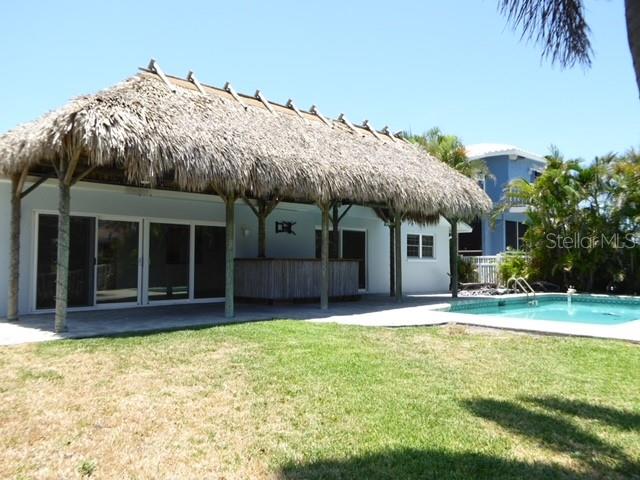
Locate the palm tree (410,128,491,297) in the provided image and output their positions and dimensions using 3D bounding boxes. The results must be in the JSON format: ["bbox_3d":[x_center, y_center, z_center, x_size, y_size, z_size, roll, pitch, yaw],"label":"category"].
[{"bbox_3d":[5.024,-1.236,20.944,3.500,6.300,3.500,-1,-3,12],"label":"palm tree"}]

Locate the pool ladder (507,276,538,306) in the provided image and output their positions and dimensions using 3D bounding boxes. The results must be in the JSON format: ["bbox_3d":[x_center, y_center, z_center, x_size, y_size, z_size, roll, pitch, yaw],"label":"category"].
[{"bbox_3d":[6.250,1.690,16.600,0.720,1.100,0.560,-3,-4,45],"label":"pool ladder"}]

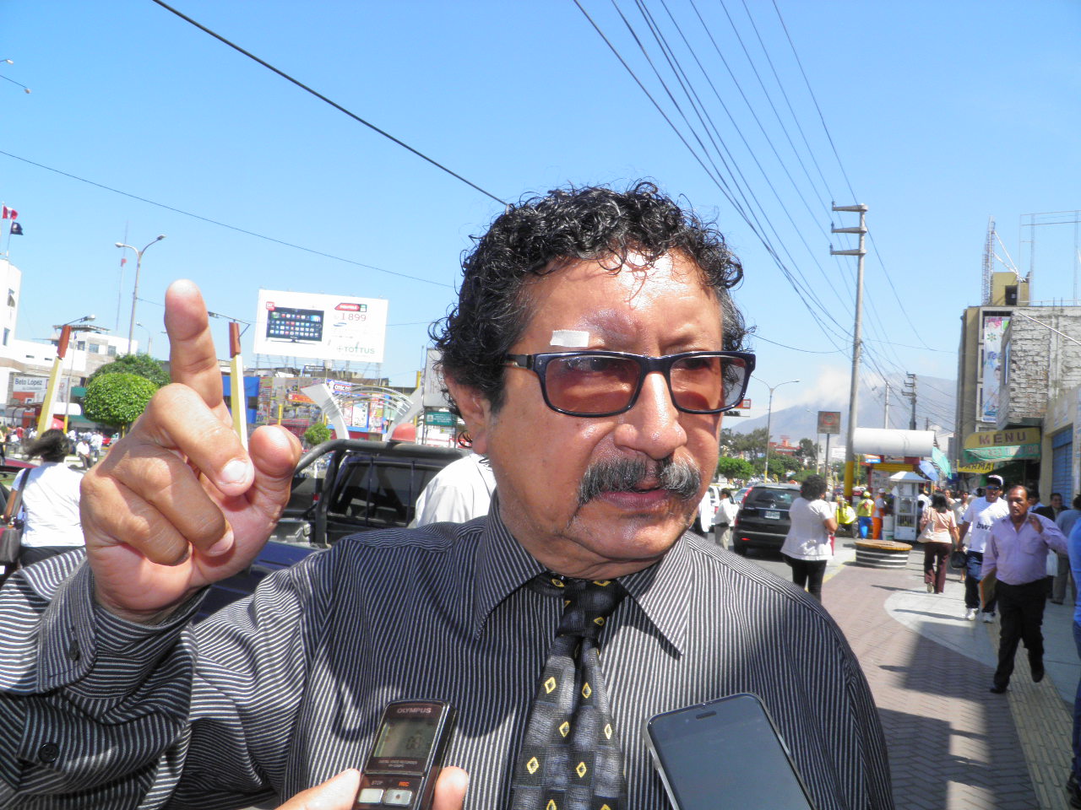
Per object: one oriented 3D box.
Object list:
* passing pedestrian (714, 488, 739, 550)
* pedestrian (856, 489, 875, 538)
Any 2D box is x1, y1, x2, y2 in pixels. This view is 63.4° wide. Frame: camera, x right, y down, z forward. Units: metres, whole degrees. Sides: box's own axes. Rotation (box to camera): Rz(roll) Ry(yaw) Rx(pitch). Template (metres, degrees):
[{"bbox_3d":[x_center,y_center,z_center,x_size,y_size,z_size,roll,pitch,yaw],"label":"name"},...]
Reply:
[{"bbox_3d":[3.858,2.505,18.200,0.420,1.550,0.500,2,-4,31],"label":"passing pedestrian"},{"bbox_3d":[9.383,3.249,25.200,0.480,1.620,0.420,2,-4,30],"label":"pedestrian"}]

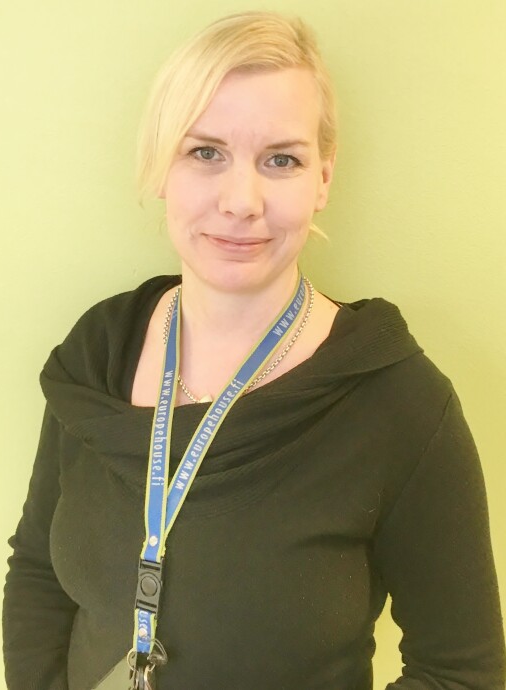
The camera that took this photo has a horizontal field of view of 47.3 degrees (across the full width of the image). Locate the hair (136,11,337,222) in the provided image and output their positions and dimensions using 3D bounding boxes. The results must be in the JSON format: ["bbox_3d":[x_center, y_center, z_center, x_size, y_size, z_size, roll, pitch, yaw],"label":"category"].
[{"bbox_3d":[-0.012,-0.226,0.590,0.187,0.220,0.205,5,17,0],"label":"hair"}]

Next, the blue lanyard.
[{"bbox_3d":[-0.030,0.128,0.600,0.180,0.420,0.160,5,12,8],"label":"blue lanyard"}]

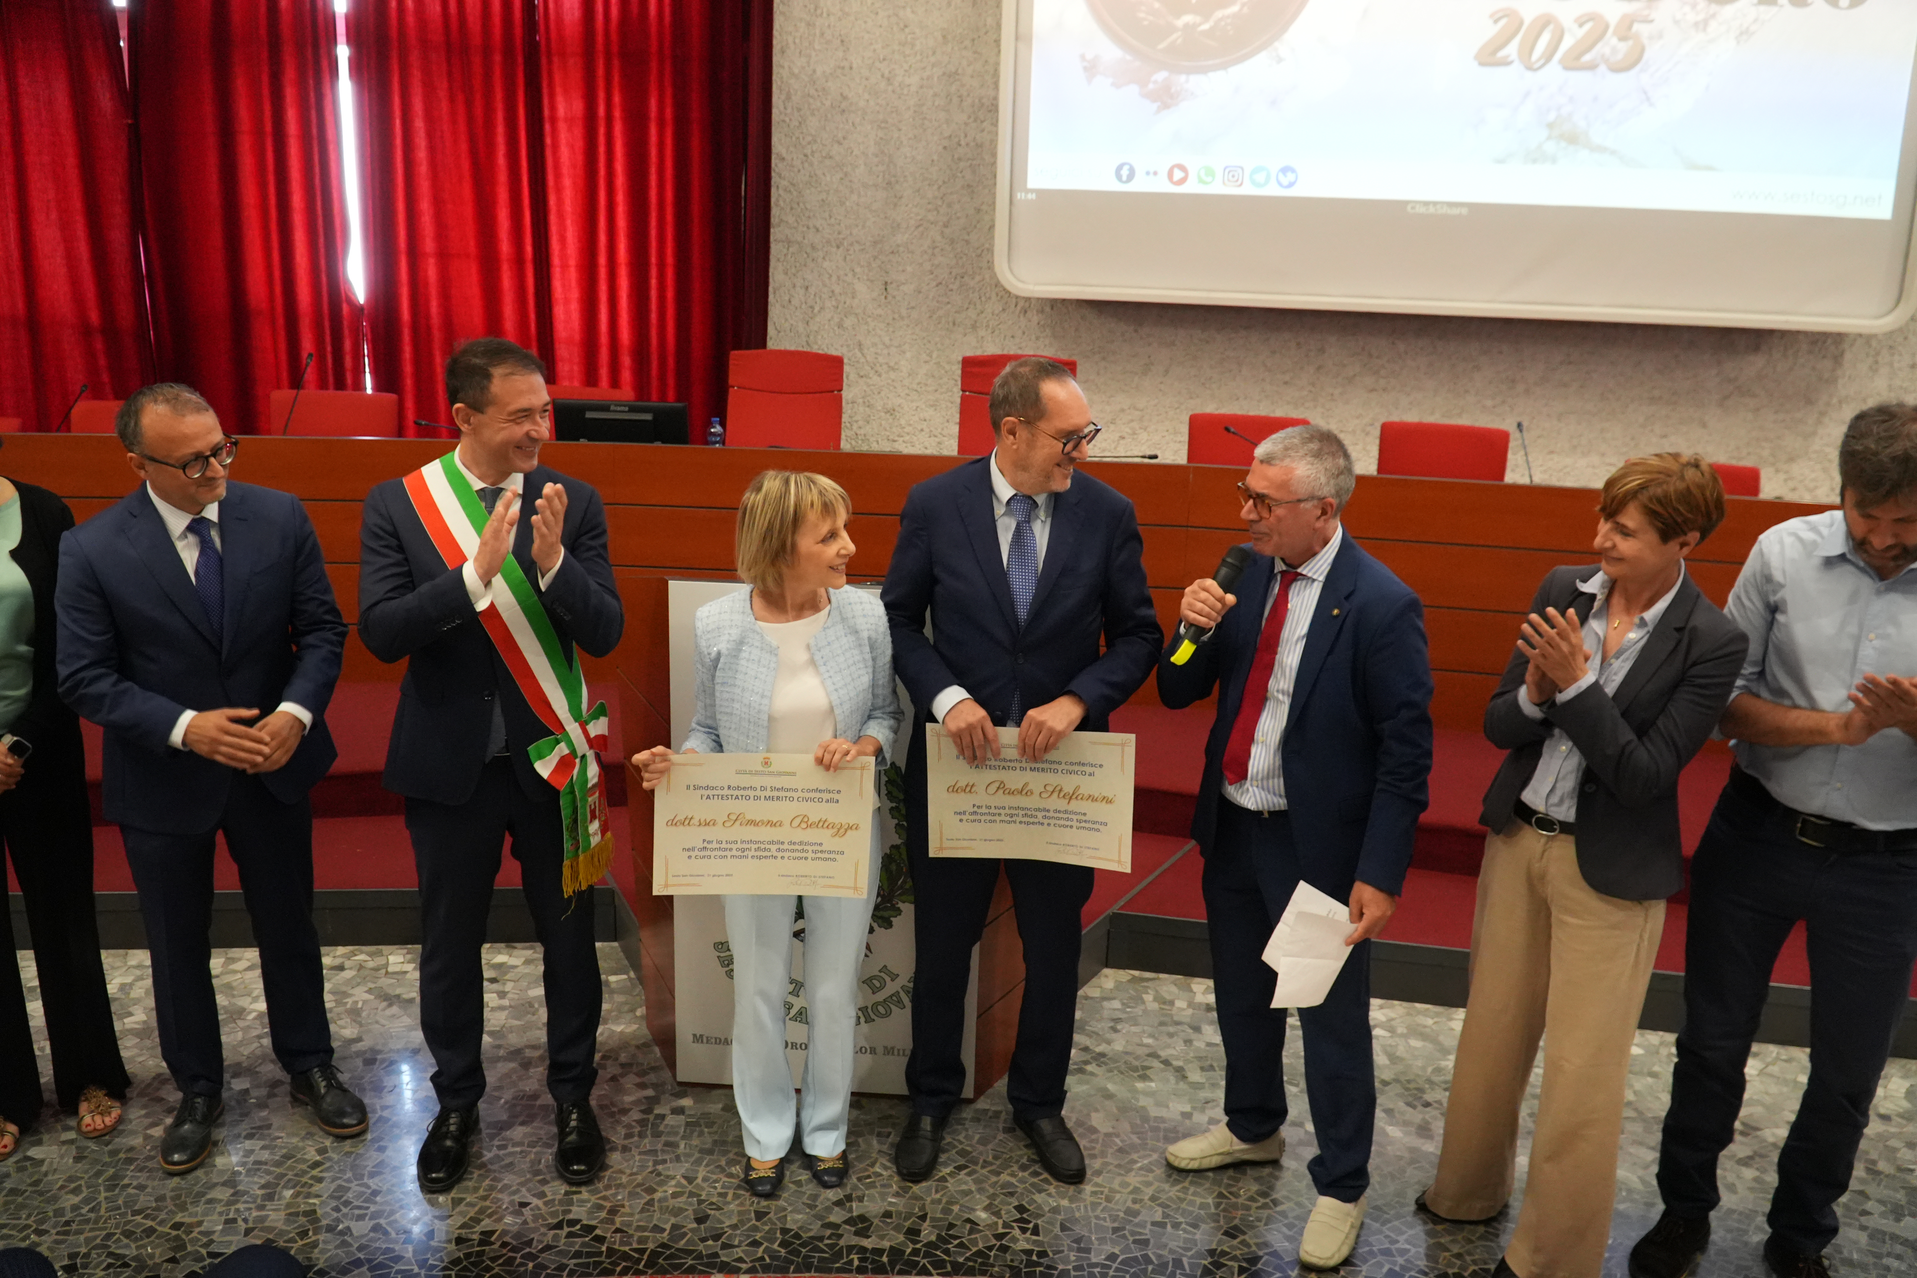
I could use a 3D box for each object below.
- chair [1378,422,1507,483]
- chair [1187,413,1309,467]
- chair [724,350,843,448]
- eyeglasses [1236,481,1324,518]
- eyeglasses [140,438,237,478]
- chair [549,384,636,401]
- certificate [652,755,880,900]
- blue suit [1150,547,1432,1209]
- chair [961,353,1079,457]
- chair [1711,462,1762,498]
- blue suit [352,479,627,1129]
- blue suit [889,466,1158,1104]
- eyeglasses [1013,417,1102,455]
[{"bbox_3d":[2.127,-0.408,6.356,0.600,1.050,0.620,5,13,11],"label":"chair"},{"bbox_3d":[1.317,-0.539,6.744,0.600,1.000,0.600,5,12,12],"label":"chair"},{"bbox_3d":[-0.859,-0.731,6.752,0.600,1.220,0.620,3,12,4],"label":"chair"},{"bbox_3d":[0.653,-0.283,2.883,0.140,0.048,0.140,-6,22,-17],"label":"eyeglasses"},{"bbox_3d":[-1.539,-0.365,2.880,0.140,0.045,0.145,-25,26,-29],"label":"eyeglasses"},{"bbox_3d":[-1.867,-0.667,6.792,0.600,1.030,0.600,3,12,3],"label":"chair"},{"bbox_3d":[-0.380,0.367,2.803,0.420,0.297,0.012,2,15,-8],"label":"certificate"},{"bbox_3d":[0.723,0.496,2.997,0.540,1.410,0.400,11,15,35],"label":"blue suit"},{"bbox_3d":[0.240,-0.656,6.572,0.580,1.250,0.620,3,13,3],"label":"chair"},{"bbox_3d":[2.914,-0.207,5.802,0.600,0.980,0.600,7,13,21],"label":"chair"},{"bbox_3d":[-0.946,0.380,2.963,0.550,1.465,0.400,-1,13,-13],"label":"blue suit"},{"bbox_3d":[0.110,0.392,3.068,0.580,1.495,0.360,3,13,5],"label":"blue suit"},{"bbox_3d":[0.194,-0.432,2.932,0.140,0.048,0.140,29,32,25],"label":"eyeglasses"}]

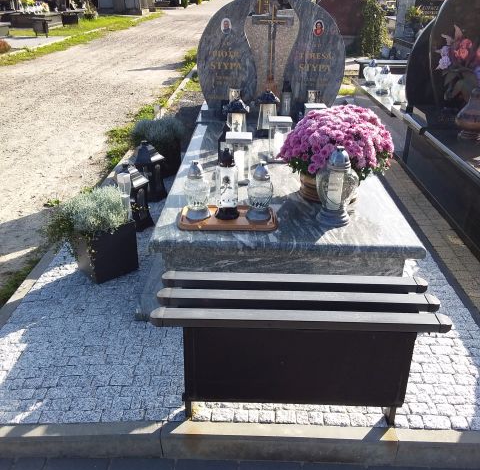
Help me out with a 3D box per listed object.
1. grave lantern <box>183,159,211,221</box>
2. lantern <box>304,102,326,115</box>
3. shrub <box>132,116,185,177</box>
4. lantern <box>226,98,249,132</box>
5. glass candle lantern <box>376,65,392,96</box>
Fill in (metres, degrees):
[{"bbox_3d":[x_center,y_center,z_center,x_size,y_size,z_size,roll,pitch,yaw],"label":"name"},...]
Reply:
[{"bbox_3d":[-0.189,-0.207,2.306,0.121,0.253,0.121,1,25,1],"label":"grave lantern"},{"bbox_3d":[0.493,-0.732,3.405,0.142,0.265,0.142,1,25,1],"label":"lantern"},{"bbox_3d":[-0.605,-0.670,3.891,0.370,0.426,0.370,-21,33,-40],"label":"shrub"},{"bbox_3d":[-0.010,-0.660,3.172,0.155,0.320,0.155,1,25,1],"label":"lantern"},{"bbox_3d":[1.438,-1.551,5.158,0.155,0.260,0.155,1,25,1],"label":"glass candle lantern"}]

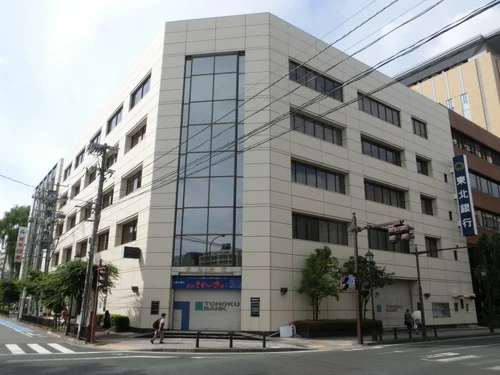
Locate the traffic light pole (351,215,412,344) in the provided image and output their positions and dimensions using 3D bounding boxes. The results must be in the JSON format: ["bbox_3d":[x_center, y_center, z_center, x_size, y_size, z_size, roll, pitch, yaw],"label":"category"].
[{"bbox_3d":[7.372,4.923,22.848,0.900,7.600,3.900,12,-20,-35],"label":"traffic light pole"}]

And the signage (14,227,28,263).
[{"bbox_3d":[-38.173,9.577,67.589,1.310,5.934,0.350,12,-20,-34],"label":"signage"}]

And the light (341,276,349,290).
[{"bbox_3d":[5.400,5.486,23.109,0.380,0.820,0.320,12,-20,-34],"label":"light"}]

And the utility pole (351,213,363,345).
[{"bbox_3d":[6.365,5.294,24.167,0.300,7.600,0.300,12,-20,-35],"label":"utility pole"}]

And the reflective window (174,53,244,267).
[{"bbox_3d":[-3.001,-2.744,31.543,5.150,17.600,0.350,-2,-16,8],"label":"reflective window"}]

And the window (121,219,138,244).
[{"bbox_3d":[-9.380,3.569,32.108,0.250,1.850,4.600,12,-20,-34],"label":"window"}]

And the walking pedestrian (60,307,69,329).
[{"bbox_3d":[-14.389,10.161,31.445,0.520,1.621,0.500,12,-20,-34],"label":"walking pedestrian"}]

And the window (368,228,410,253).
[{"bbox_3d":[11.813,4.628,34.291,5.900,1.750,0.200,12,-20,-34],"label":"window"}]

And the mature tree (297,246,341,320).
[{"bbox_3d":[4.478,6.616,26.392,2.600,5.324,2.400,1,-16,0],"label":"mature tree"}]

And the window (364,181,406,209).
[{"bbox_3d":[13.200,0.795,39.126,6.500,1.900,0.300,12,-20,-35],"label":"window"}]

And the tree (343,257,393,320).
[{"bbox_3d":[8.237,7.478,28.719,3.100,5.044,2.800,12,-20,-34],"label":"tree"}]

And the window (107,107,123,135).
[{"bbox_3d":[-14.864,-7.315,44.693,0.300,1.850,5.200,12,-19,-33],"label":"window"}]

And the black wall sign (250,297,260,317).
[{"bbox_3d":[0.389,8.218,27.674,0.620,1.250,0.080,-2,-16,8],"label":"black wall sign"}]

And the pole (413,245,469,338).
[{"bbox_3d":[12.582,6.650,26.380,0.300,6.165,3.900,12,-20,-34],"label":"pole"}]

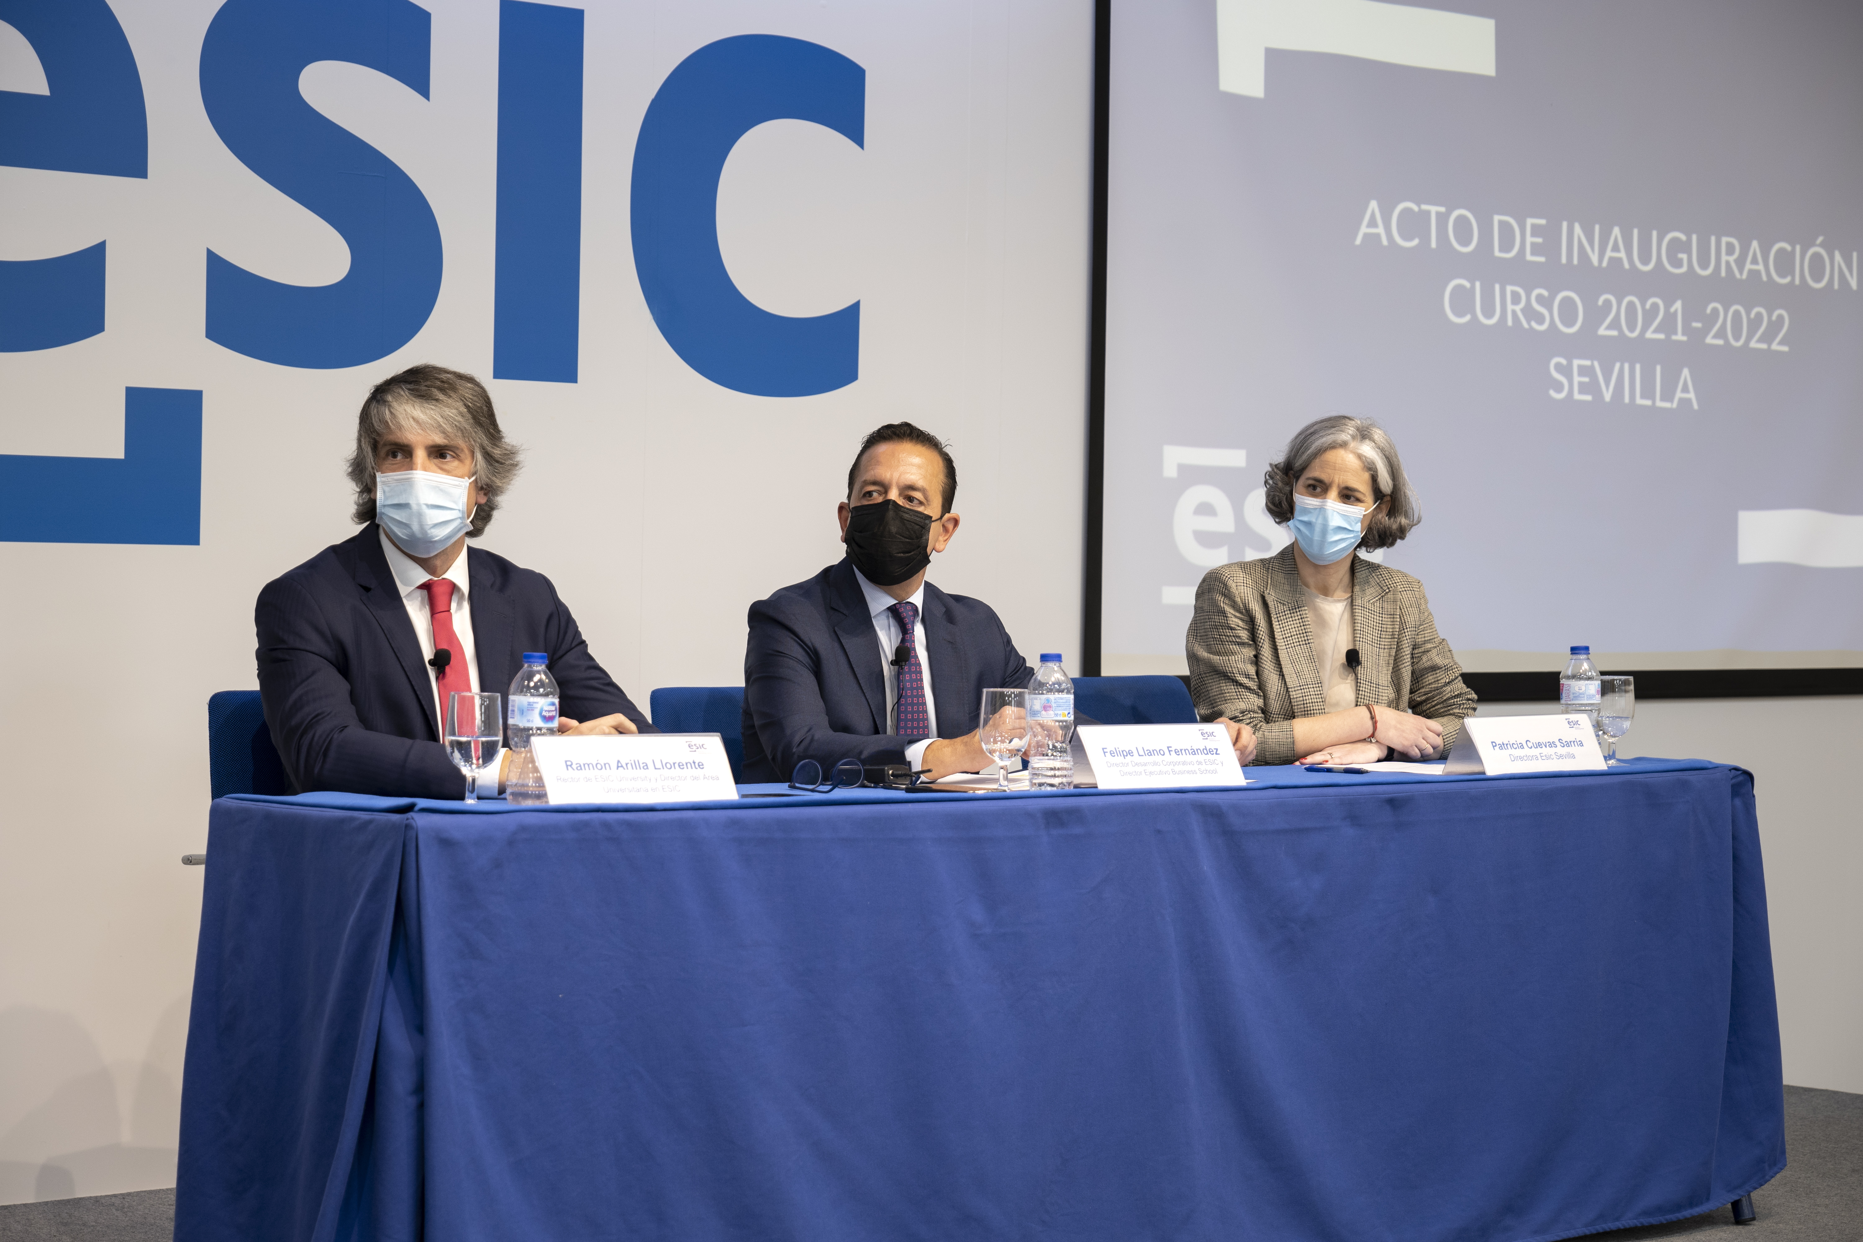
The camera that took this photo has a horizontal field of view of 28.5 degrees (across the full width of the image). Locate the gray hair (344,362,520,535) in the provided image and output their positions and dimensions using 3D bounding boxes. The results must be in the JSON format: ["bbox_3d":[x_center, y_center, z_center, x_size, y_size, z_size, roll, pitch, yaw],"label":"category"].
[{"bbox_3d":[-0.650,-0.221,4.790,0.215,0.225,0.230,1,1,3],"label":"gray hair"}]

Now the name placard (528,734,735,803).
[{"bbox_3d":[-0.398,0.192,4.807,0.293,0.090,0.090,0,1,-38],"label":"name placard"}]

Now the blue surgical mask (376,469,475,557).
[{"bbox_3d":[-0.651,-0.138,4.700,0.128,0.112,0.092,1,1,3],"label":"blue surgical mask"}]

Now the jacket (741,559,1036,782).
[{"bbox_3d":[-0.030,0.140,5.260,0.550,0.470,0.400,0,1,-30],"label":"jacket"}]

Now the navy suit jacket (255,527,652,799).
[{"bbox_3d":[-0.662,0.192,5.023,0.590,0.620,0.440,0,1,-37],"label":"navy suit jacket"}]

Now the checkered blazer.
[{"bbox_3d":[0.652,0.112,5.860,0.520,0.470,0.360,0,1,-29],"label":"checkered blazer"}]

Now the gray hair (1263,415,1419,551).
[{"bbox_3d":[0.697,-0.235,6.240,0.250,0.215,0.235,12,-2,16],"label":"gray hair"}]

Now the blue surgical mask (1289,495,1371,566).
[{"bbox_3d":[0.659,-0.151,6.140,0.125,0.115,0.085,11,-2,16],"label":"blue surgical mask"}]

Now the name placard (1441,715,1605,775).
[{"bbox_3d":[0.950,0.196,5.855,0.293,0.090,0.090,0,1,-40],"label":"name placard"}]

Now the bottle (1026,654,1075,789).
[{"bbox_3d":[0.164,0.138,5.000,0.063,0.185,0.063,1,1,0],"label":"bottle"}]

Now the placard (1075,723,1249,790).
[{"bbox_3d":[0.321,0.195,5.334,0.293,0.090,0.090,0,1,-39],"label":"placard"}]

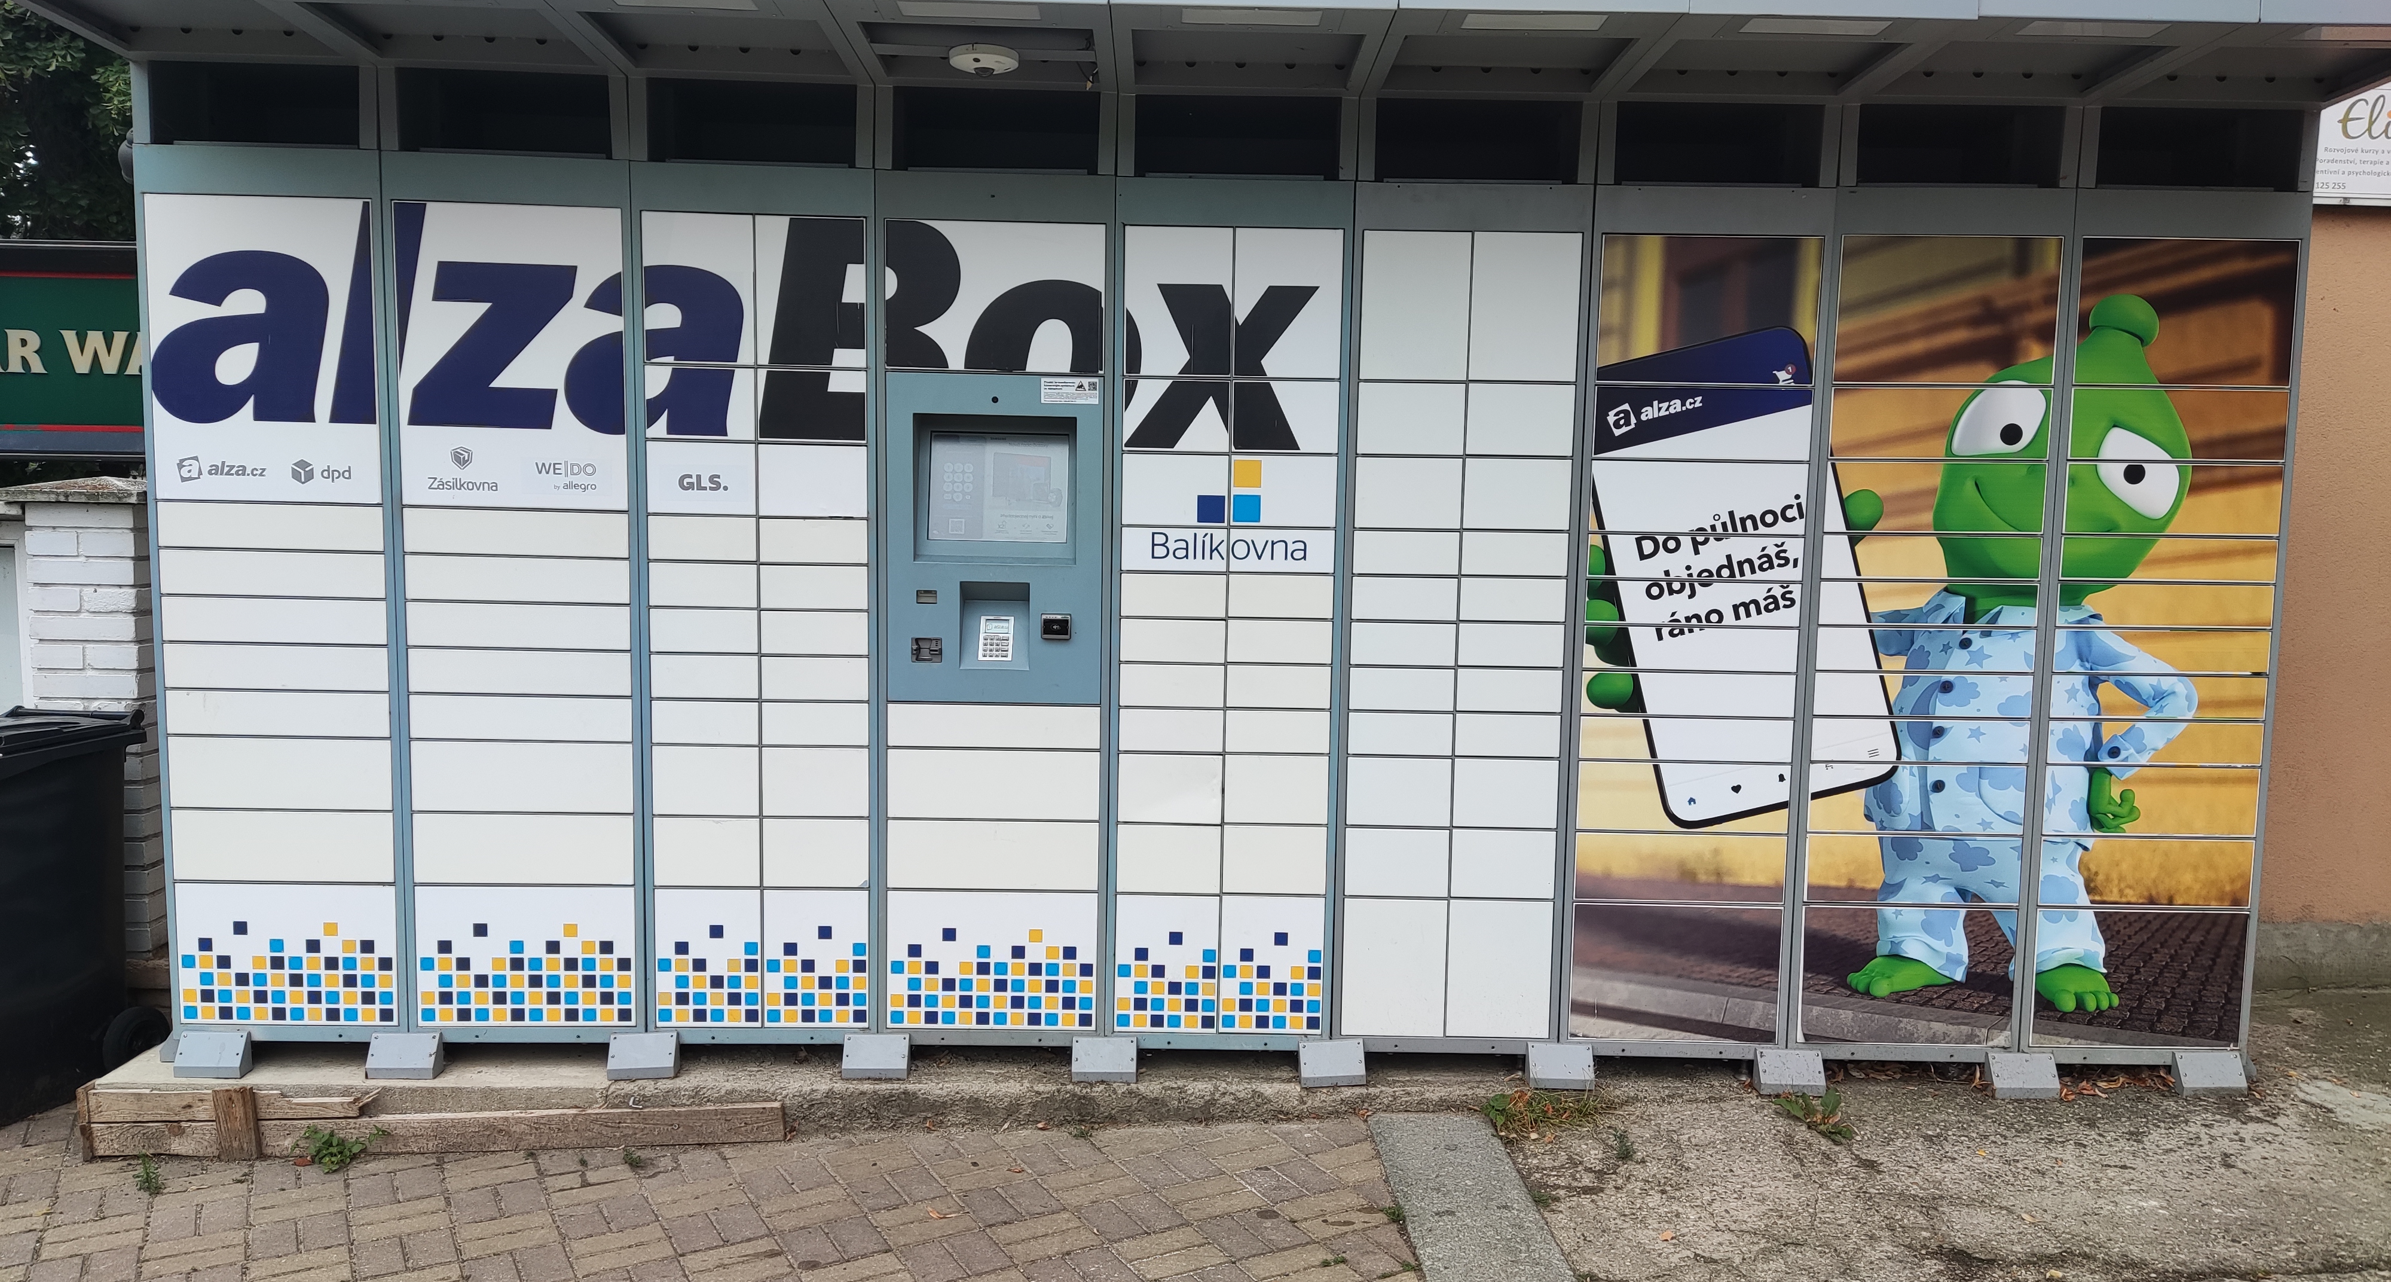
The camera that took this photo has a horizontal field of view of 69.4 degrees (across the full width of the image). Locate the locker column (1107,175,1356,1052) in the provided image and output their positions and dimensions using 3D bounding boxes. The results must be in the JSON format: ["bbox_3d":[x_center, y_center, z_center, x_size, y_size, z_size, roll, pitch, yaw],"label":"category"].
[{"bbox_3d":[0.074,-0.071,4.694,0.589,2.217,0.620,1,6,-2],"label":"locker column"}]

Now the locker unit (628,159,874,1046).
[{"bbox_3d":[-1.111,-0.096,4.648,0.594,2.214,0.620,1,6,-2],"label":"locker unit"}]

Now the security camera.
[{"bbox_3d":[-0.486,-1.329,3.956,0.153,0.050,0.153,1,6,-1],"label":"security camera"}]

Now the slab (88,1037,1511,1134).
[{"bbox_3d":[-0.973,1.135,4.711,3.487,0.135,0.850,1,6,-2],"label":"slab"}]

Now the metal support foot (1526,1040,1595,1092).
[{"bbox_3d":[0.941,1.095,4.464,0.167,0.098,0.095,1,6,0],"label":"metal support foot"}]

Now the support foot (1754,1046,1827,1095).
[{"bbox_3d":[1.536,1.111,4.466,0.165,0.095,0.095,1,6,0],"label":"support foot"}]

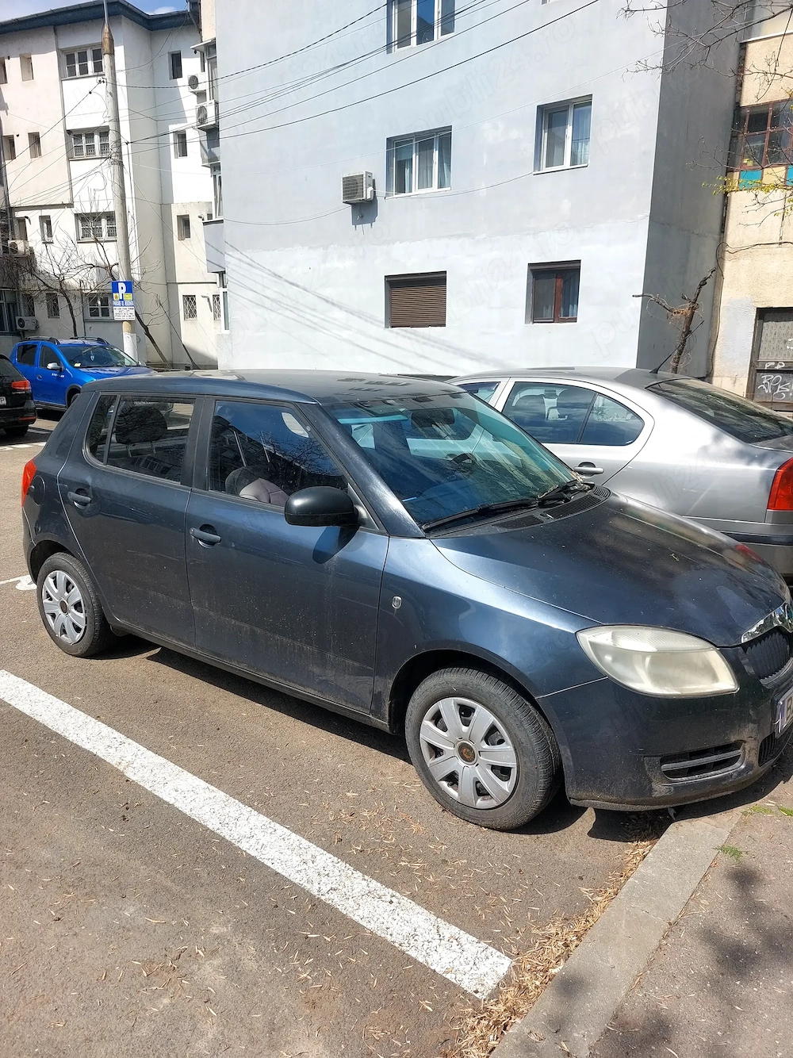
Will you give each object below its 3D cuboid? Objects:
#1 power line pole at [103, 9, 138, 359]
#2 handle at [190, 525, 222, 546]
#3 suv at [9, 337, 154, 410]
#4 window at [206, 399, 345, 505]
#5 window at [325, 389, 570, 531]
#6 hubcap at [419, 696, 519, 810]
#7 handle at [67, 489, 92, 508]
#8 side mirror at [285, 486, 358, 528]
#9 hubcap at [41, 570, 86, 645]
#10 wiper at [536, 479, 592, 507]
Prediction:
[{"bbox_3d":[-6.186,-7.063,16.465,0.320,8.800,0.320,11,17,34],"label":"power line pole"},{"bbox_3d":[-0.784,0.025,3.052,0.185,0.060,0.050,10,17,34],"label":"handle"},{"bbox_3d":[-6.184,-2.975,14.640,4.080,1.600,1.800,12,18,39],"label":"suv"},{"bbox_3d":[-0.471,-0.279,2.875,0.800,0.410,0.055,10,-5,34],"label":"window"},{"bbox_3d":[0.306,-0.350,3.195,0.800,0.110,1.360,45,33,18],"label":"window"},{"bbox_3d":[0.248,0.773,2.537,0.400,0.400,0.060,12,18,38],"label":"hubcap"},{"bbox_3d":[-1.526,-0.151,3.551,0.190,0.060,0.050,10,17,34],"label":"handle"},{"bbox_3d":[-0.263,-0.078,2.605,0.150,0.152,0.230,10,17,34],"label":"side mirror"},{"bbox_3d":[-1.758,0.415,3.899,0.400,0.400,0.060,10,17,34],"label":"hubcap"},{"bbox_3d":[0.747,-0.160,3.315,0.100,0.070,0.580,10,17,34],"label":"wiper"}]

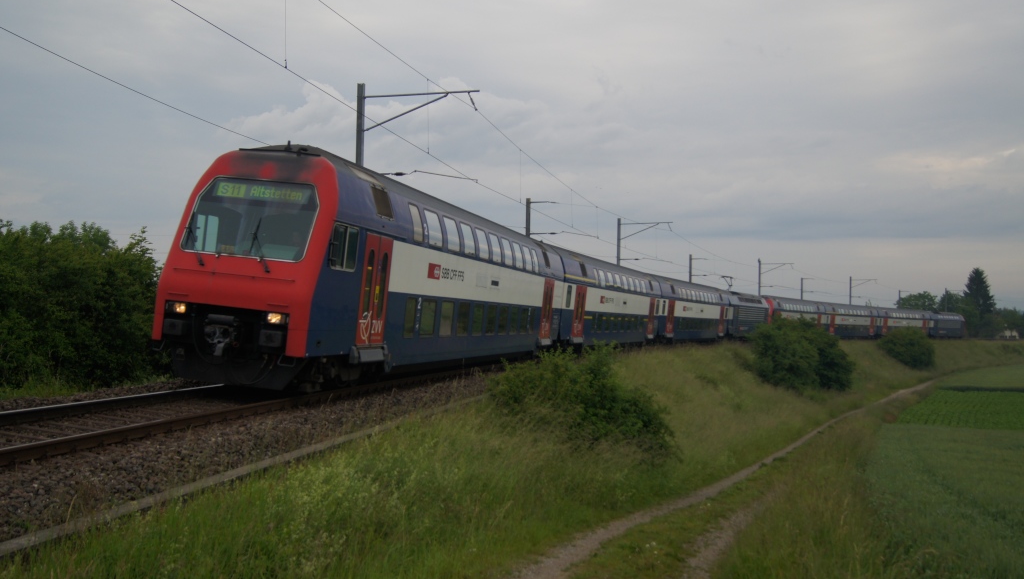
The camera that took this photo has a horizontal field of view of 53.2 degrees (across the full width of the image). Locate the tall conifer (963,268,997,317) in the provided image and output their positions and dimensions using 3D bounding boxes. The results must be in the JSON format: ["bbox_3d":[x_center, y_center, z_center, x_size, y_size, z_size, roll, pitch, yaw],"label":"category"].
[{"bbox_3d":[129.900,4.800,284.500,9.400,21.500,9.400,0,-2,25],"label":"tall conifer"}]

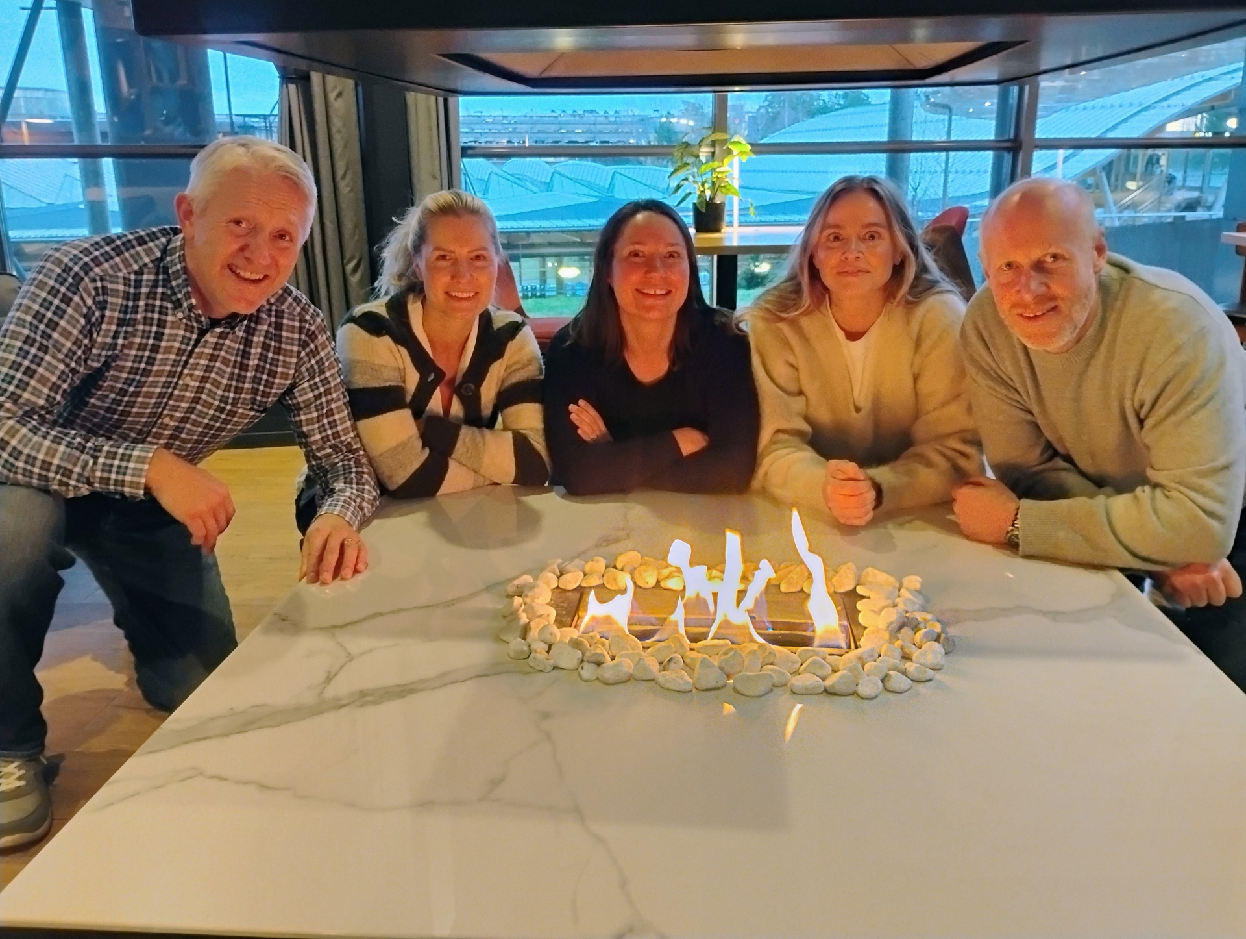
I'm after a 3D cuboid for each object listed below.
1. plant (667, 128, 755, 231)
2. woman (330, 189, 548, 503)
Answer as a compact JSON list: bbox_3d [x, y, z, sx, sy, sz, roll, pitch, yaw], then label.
[{"bbox_3d":[0.282,-0.936,3.302,0.280,0.325,0.270,-1,17,0],"label":"plant"},{"bbox_3d":[-0.347,-0.086,2.050,0.430,0.935,0.680,-3,17,-7],"label":"woman"}]

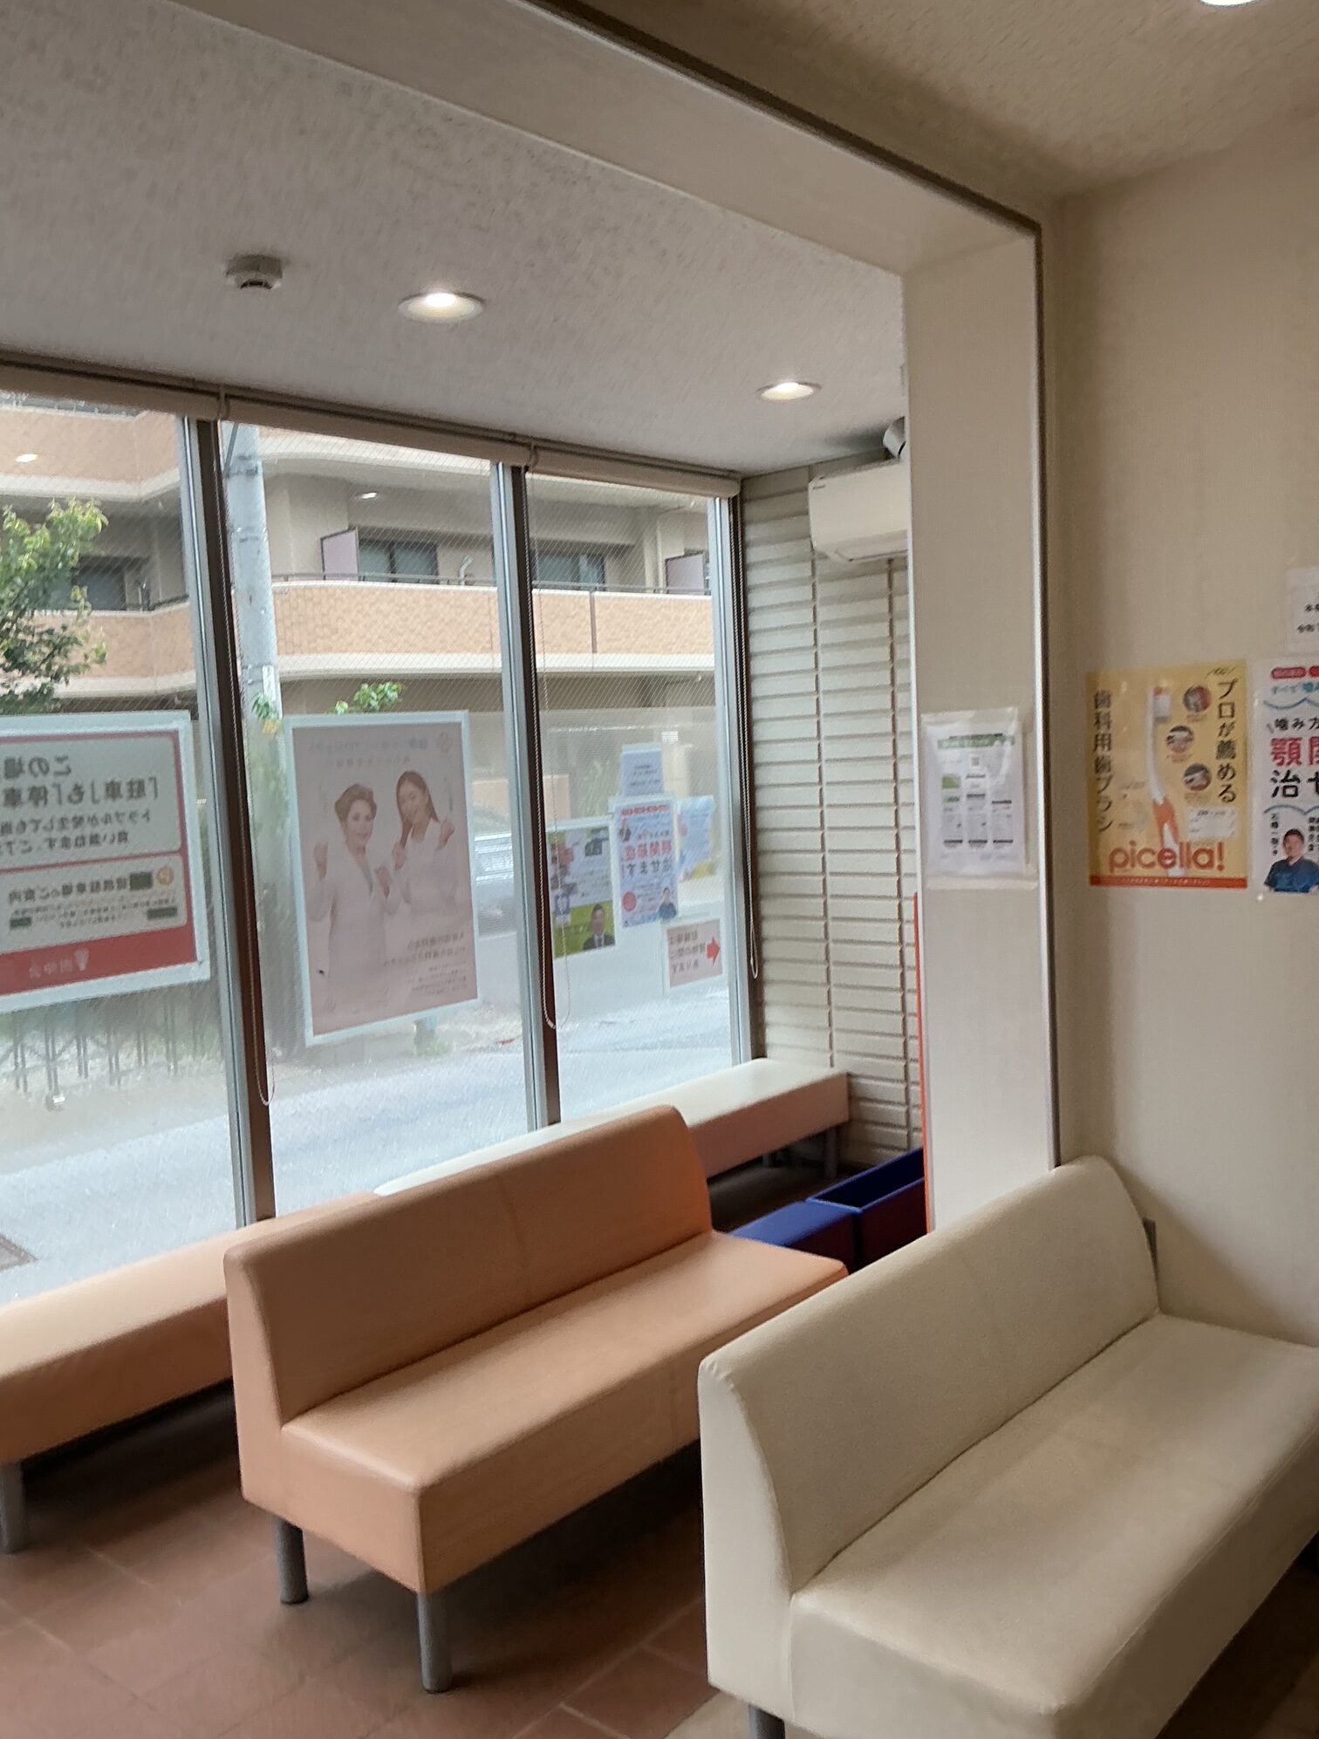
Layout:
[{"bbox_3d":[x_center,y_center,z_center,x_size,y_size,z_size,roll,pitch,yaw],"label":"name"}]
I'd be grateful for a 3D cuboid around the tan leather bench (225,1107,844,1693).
[{"bbox_3d":[-0.172,0.935,2.874,0.514,0.660,1.162,1,6,42],"label":"tan leather bench"}]

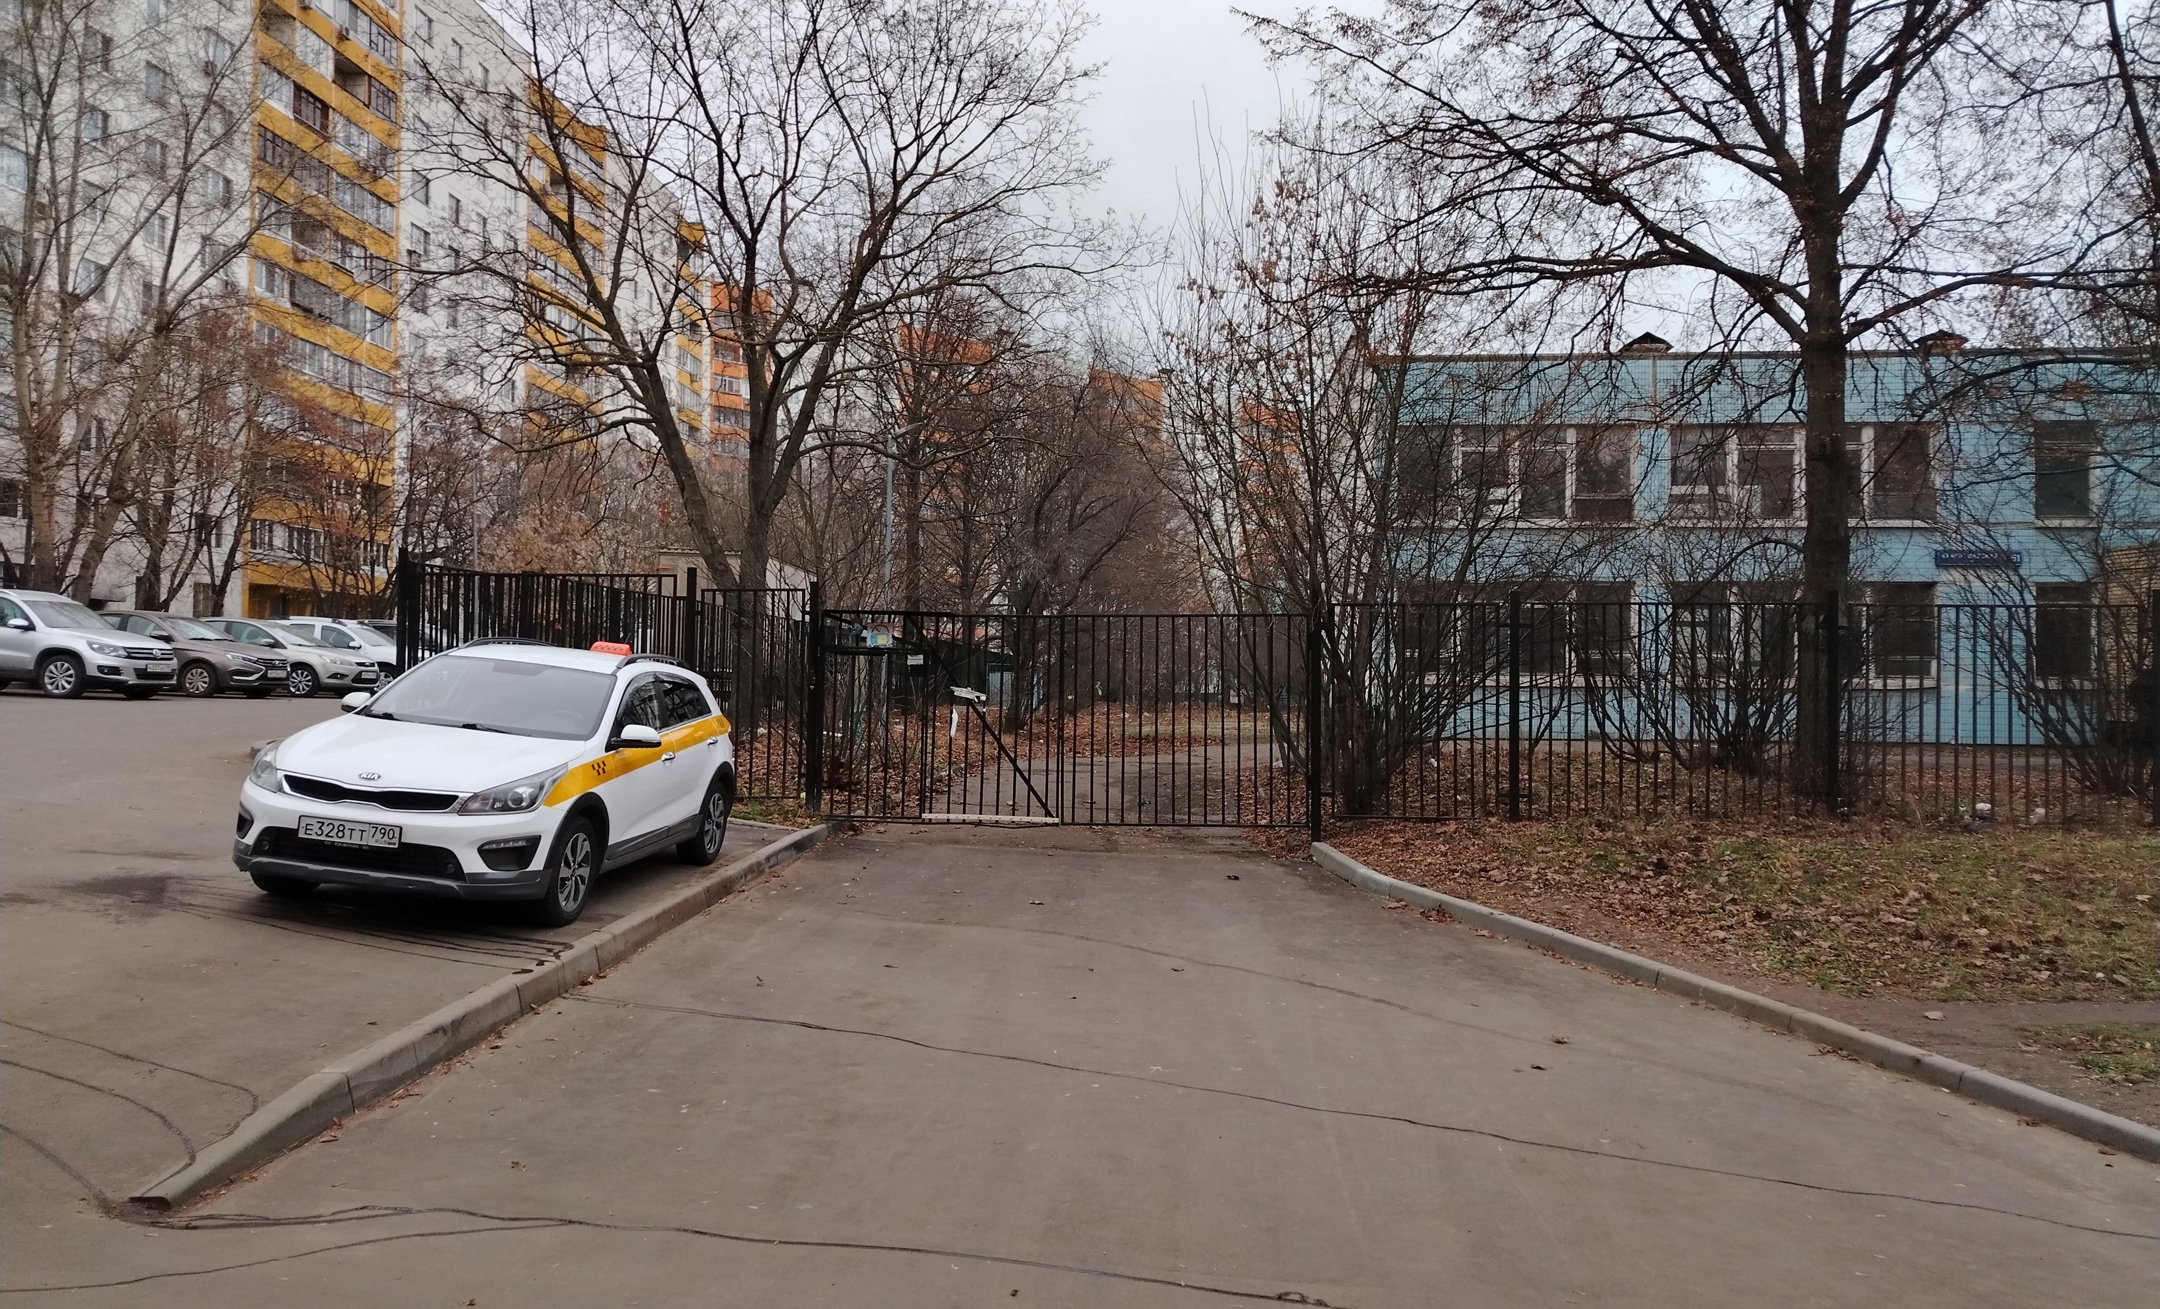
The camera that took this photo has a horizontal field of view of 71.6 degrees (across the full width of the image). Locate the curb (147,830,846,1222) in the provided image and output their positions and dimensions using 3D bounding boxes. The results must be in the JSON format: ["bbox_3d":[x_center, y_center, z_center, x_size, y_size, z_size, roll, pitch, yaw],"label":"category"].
[{"bbox_3d":[-2.615,1.625,9.170,0.170,0.180,9.450,2,0,2],"label":"curb"}]

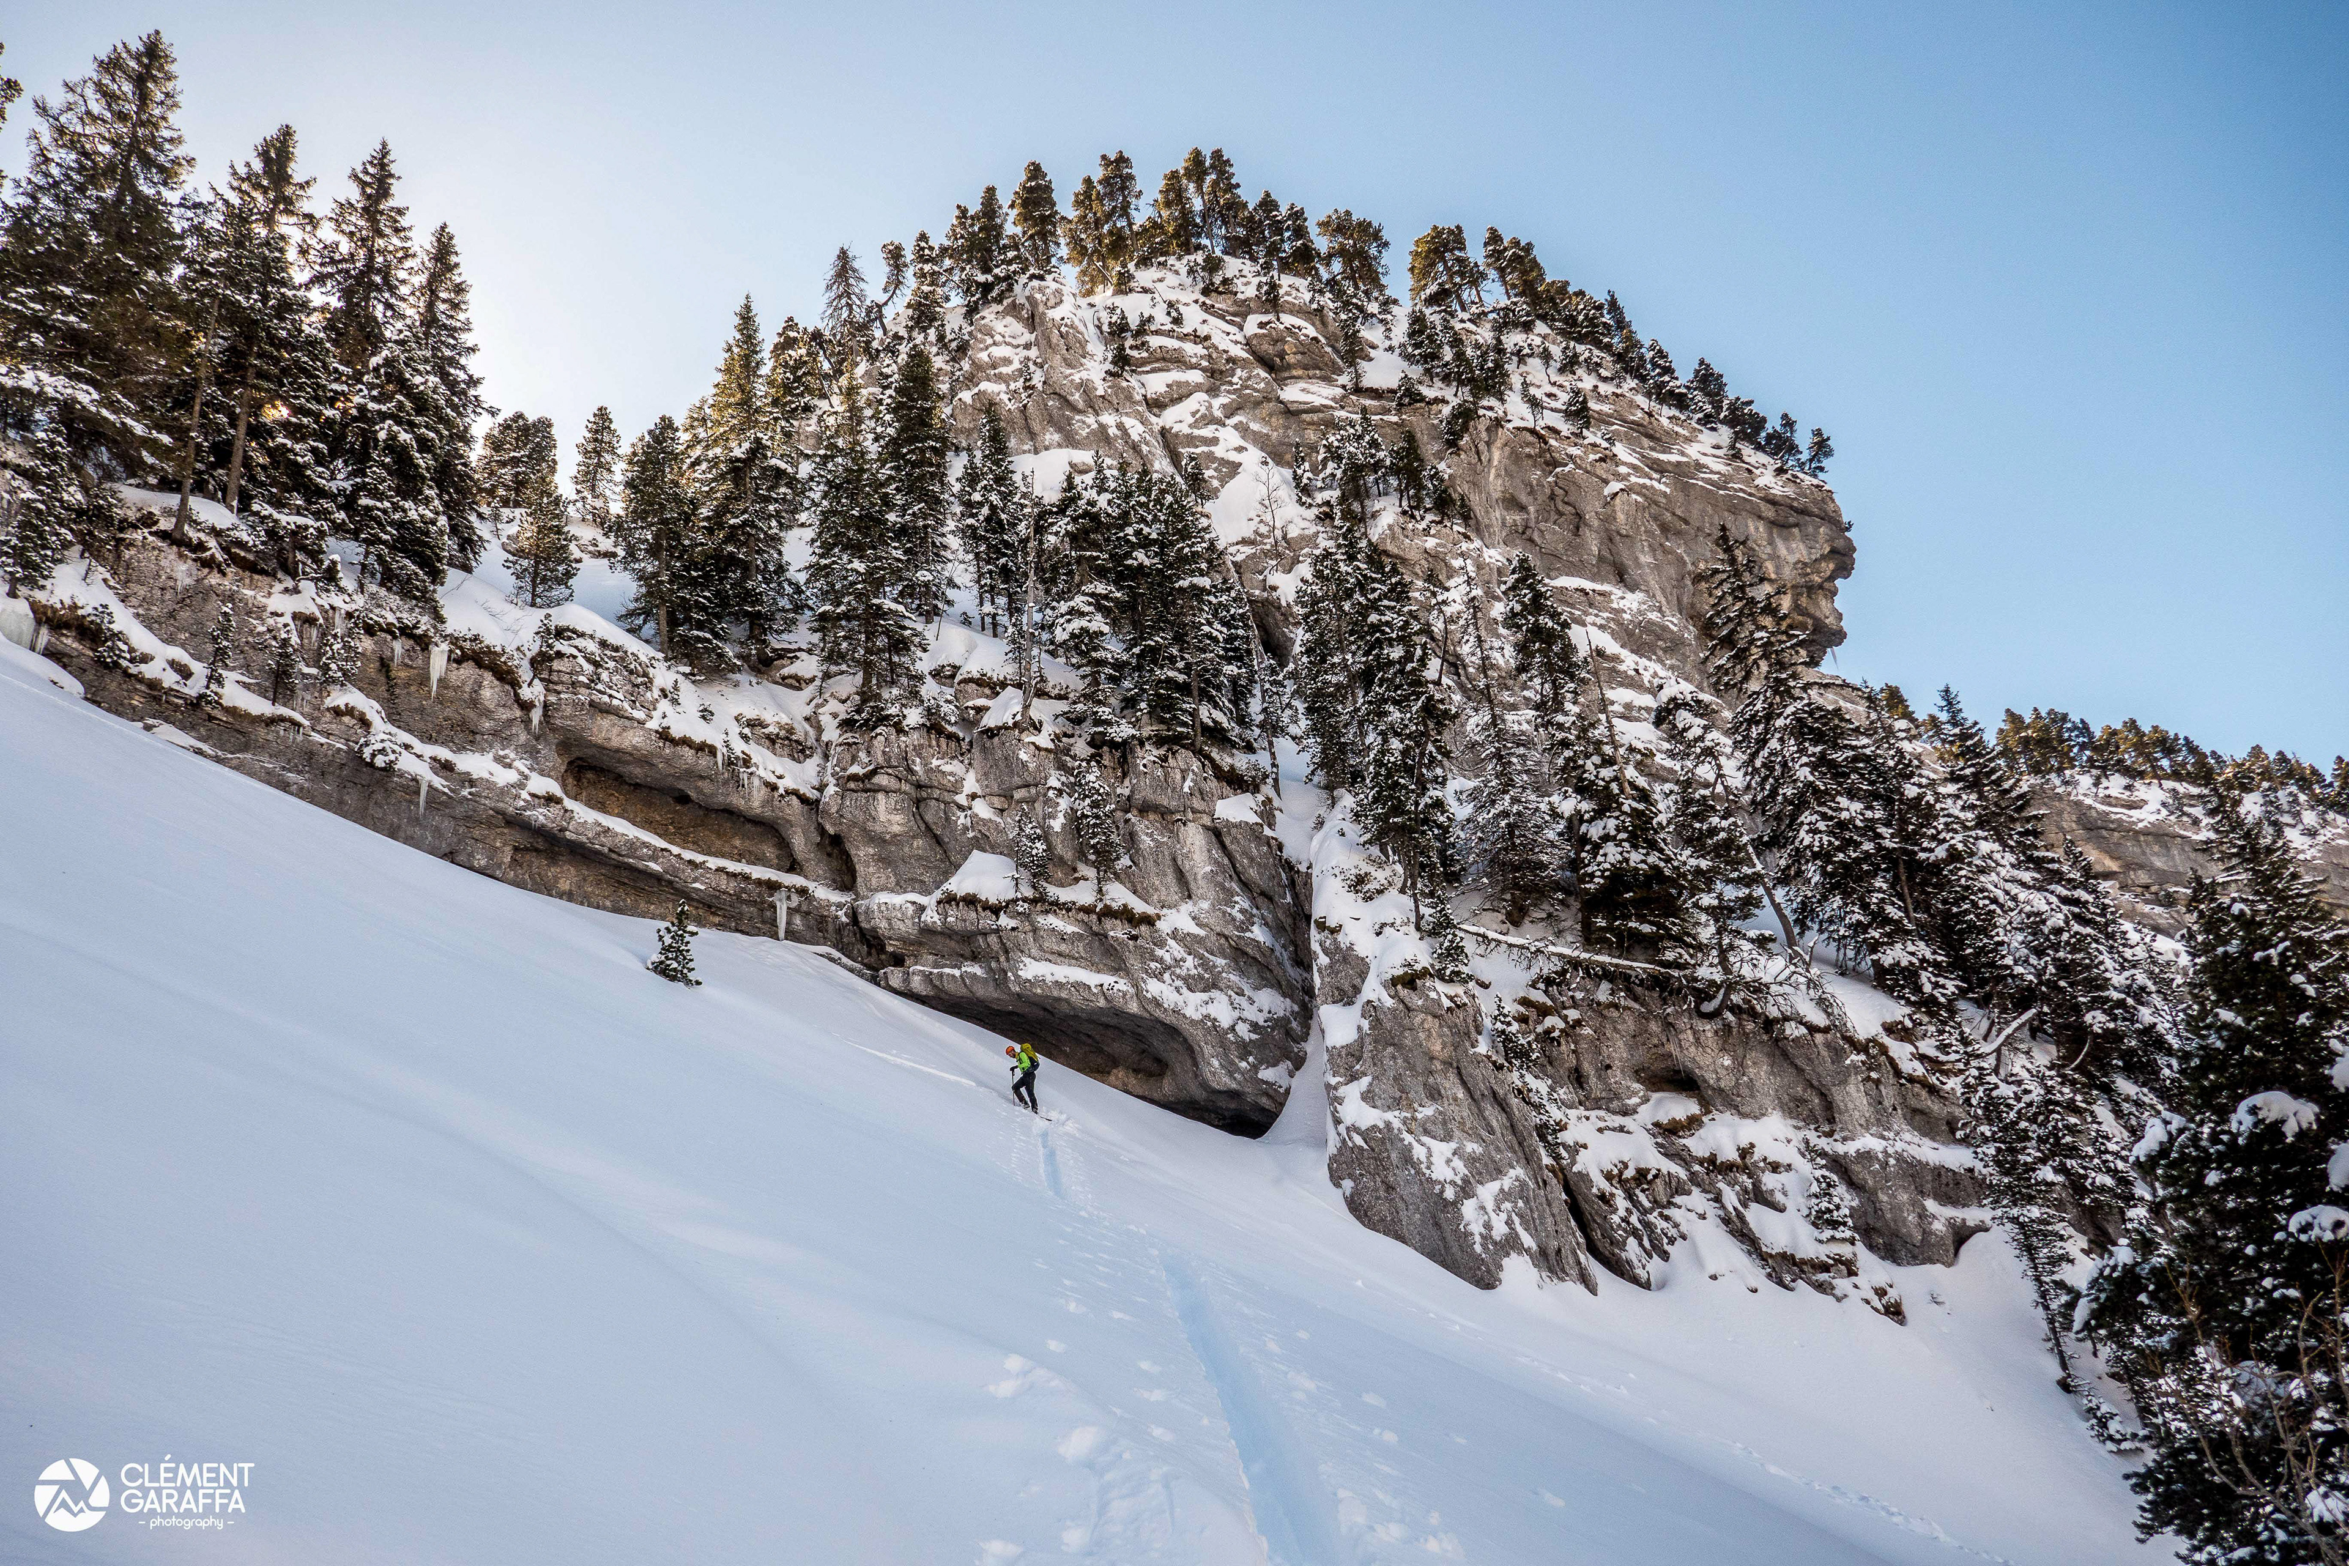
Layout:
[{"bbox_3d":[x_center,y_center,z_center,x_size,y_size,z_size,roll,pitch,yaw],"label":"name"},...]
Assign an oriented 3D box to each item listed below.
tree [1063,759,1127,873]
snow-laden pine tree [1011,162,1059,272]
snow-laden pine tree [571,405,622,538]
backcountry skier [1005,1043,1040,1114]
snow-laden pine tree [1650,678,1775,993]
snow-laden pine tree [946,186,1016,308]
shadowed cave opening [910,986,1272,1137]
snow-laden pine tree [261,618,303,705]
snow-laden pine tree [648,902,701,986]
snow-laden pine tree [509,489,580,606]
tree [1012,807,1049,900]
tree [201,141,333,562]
[{"bbox_3d":[-2.817,1.146,58.500,2.293,4.060,2.293,0,-12,0],"label":"tree"},{"bbox_3d":[-9.960,-40.786,117.000,3.538,8.095,3.538,0,-12,0],"label":"snow-laden pine tree"},{"bbox_3d":[-28.250,-15.351,80.000,2.350,6.792,2.350,0,-12,0],"label":"snow-laden pine tree"},{"bbox_3d":[-3.689,7.158,39.500,0.850,1.680,0.650,0,-12,0],"label":"backcountry skier"},{"bbox_3d":[19.802,1.824,61.000,4.393,11.796,4.393,0,-12,0],"label":"snow-laden pine tree"},{"bbox_3d":[-13.591,-37.802,114.000,4.846,8.666,4.846,0,-12,0],"label":"snow-laden pine tree"},{"bbox_3d":[-2.969,10.020,59.000,13.600,5.000,4.500,1,-13,-6],"label":"shadowed cave opening"},{"bbox_3d":[-28.922,-3.996,53.000,1.118,2.965,1.118,0,-12,0],"label":"snow-laden pine tree"},{"bbox_3d":[-13.442,4.343,44.000,1.419,2.246,1.419,0,-12,0],"label":"snow-laden pine tree"},{"bbox_3d":[-24.291,-9.187,63.000,2.519,4.804,2.519,0,-12,0],"label":"snow-laden pine tree"},{"bbox_3d":[-5.104,2.490,58.000,1.300,3.326,1.300,0,-12,0],"label":"tree"},{"bbox_3d":[-30.639,-15.088,56.000,3.734,16.125,3.734,0,-12,0],"label":"tree"}]

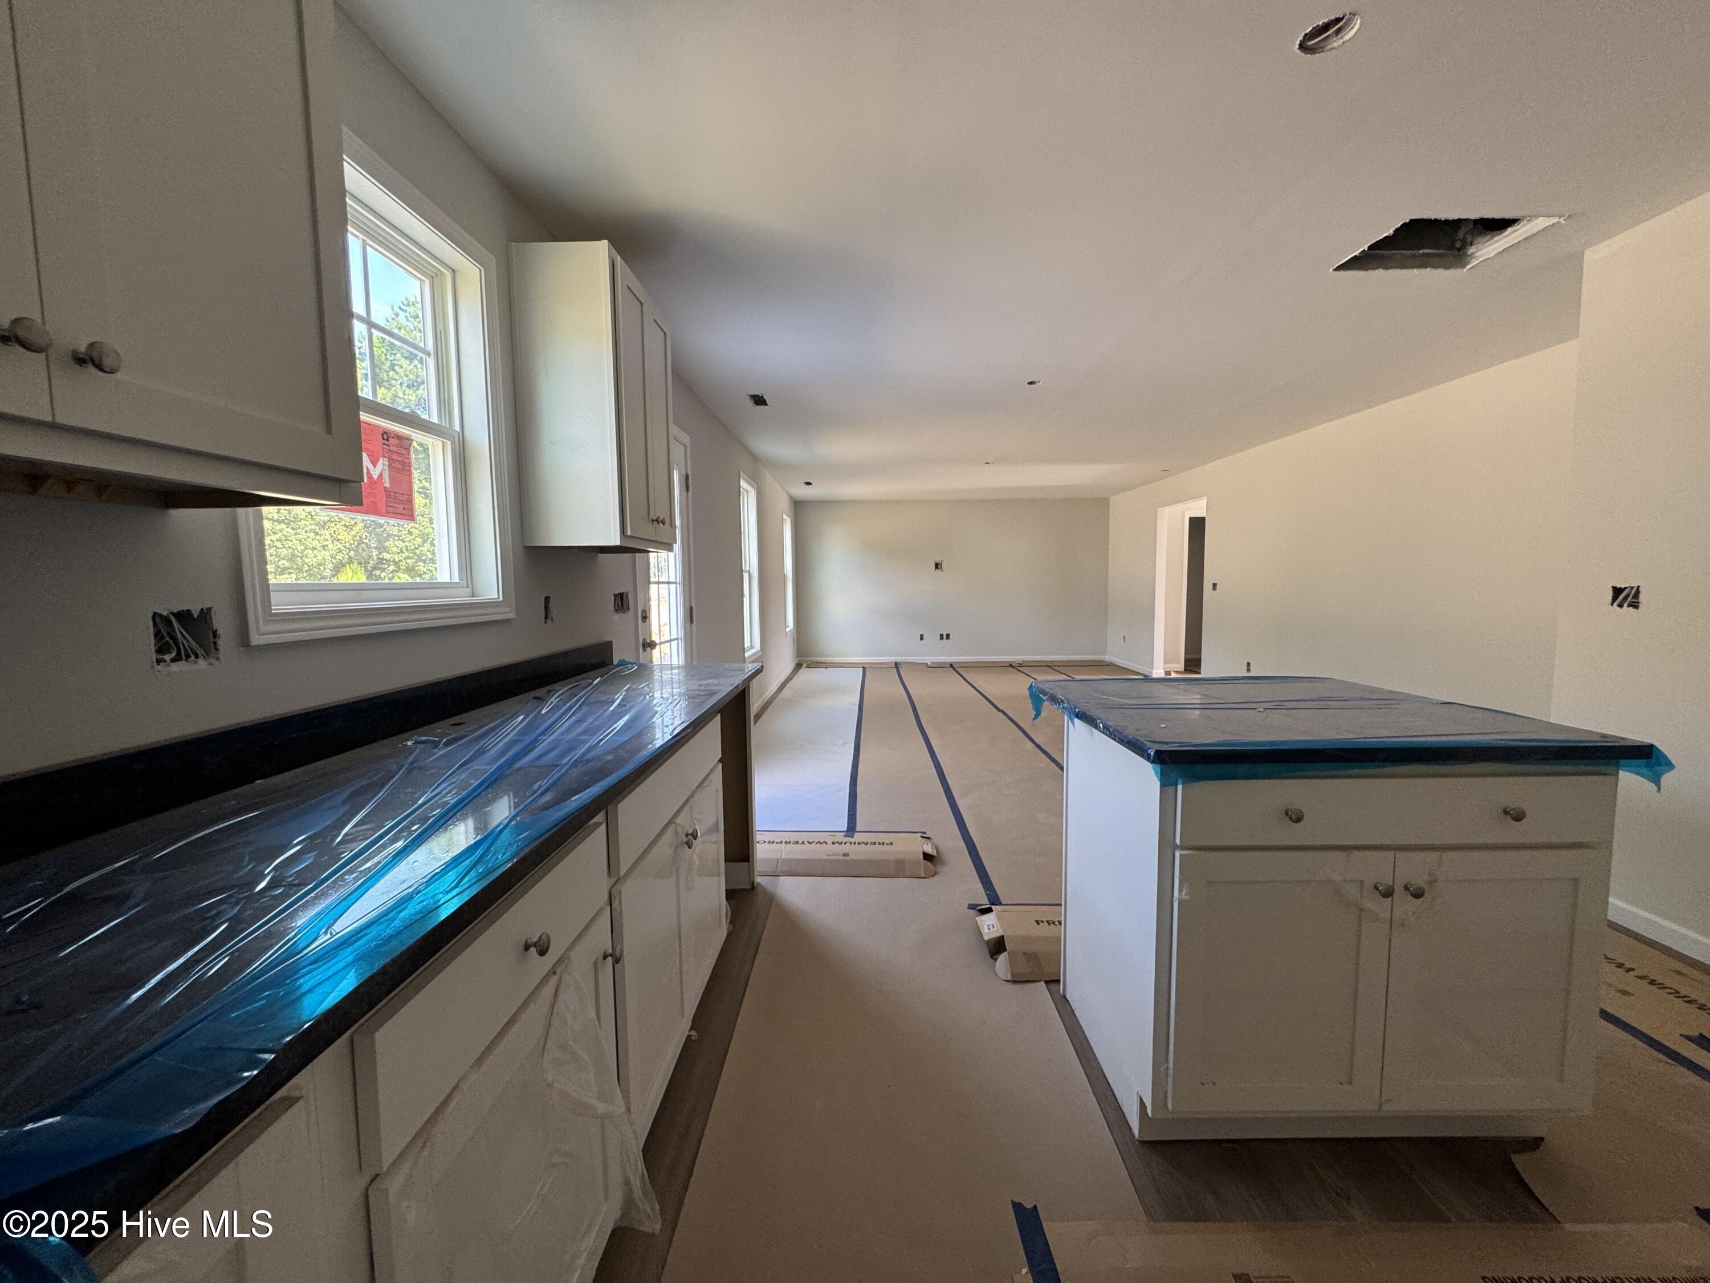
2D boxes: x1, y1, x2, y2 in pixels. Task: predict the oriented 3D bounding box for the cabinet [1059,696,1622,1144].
[{"bbox_3d":[1.084,0.645,1.721,0.923,0.877,0.635,-1,5,0],"label":"cabinet"}]

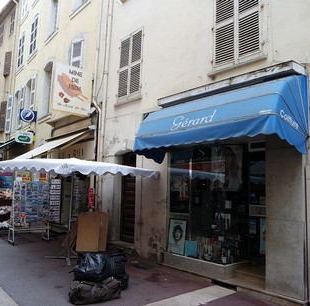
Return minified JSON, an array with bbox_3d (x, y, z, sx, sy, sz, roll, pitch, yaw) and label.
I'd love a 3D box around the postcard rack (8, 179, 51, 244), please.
[{"bbox_3d":[-3.644,1.744,9.103,1.059,1.761,0.468,9,-9,-44],"label":"postcard rack"}]

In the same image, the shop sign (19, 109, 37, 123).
[{"bbox_3d":[-6.031,-1.770,14.634,0.774,0.509,0.122,7,-8,-38],"label":"shop sign"}]

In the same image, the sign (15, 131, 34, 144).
[{"bbox_3d":[-6.162,-0.721,14.432,0.774,0.499,0.143,7,-8,-38],"label":"sign"}]

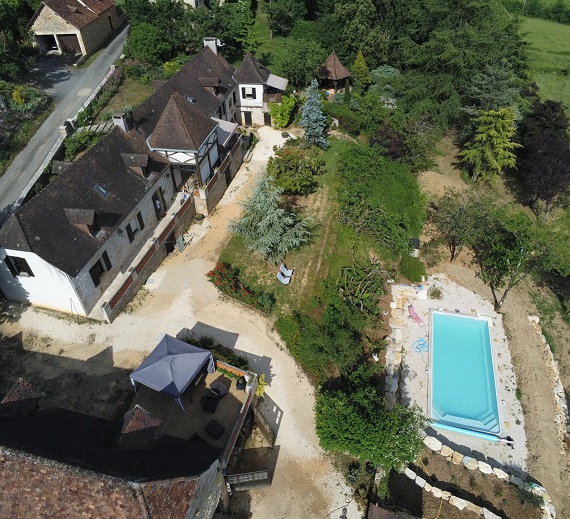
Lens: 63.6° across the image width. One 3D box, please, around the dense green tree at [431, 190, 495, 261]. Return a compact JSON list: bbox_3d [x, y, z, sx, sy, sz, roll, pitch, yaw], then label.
[{"bbox_3d":[12.881,-2.099,34.242,4.200,5.800,4.200,-2,39,2],"label":"dense green tree"}]

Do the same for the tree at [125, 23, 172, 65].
[{"bbox_3d":[-21.140,-33.538,71.452,6.610,5.650,6.610,-2,39,2],"label":"tree"}]

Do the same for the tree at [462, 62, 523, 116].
[{"bbox_3d":[22.469,-17.117,50.530,5.700,7.900,5.700,-2,39,2],"label":"tree"}]

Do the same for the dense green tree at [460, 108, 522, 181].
[{"bbox_3d":[18.855,-10.241,42.282,5.700,6.900,5.700,-1,44,0],"label":"dense green tree"}]

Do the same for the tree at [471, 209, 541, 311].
[{"bbox_3d":[14.457,0.677,30.015,4.700,7.000,4.700,-1,44,0],"label":"tree"}]

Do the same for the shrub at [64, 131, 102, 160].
[{"bbox_3d":[-20.850,-11.733,47.447,3.400,2.600,3.300,-2,39,2],"label":"shrub"}]

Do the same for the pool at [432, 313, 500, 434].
[{"bbox_3d":[11.149,7.100,29.245,3.986,1.200,8.422,9,45,10],"label":"pool"}]

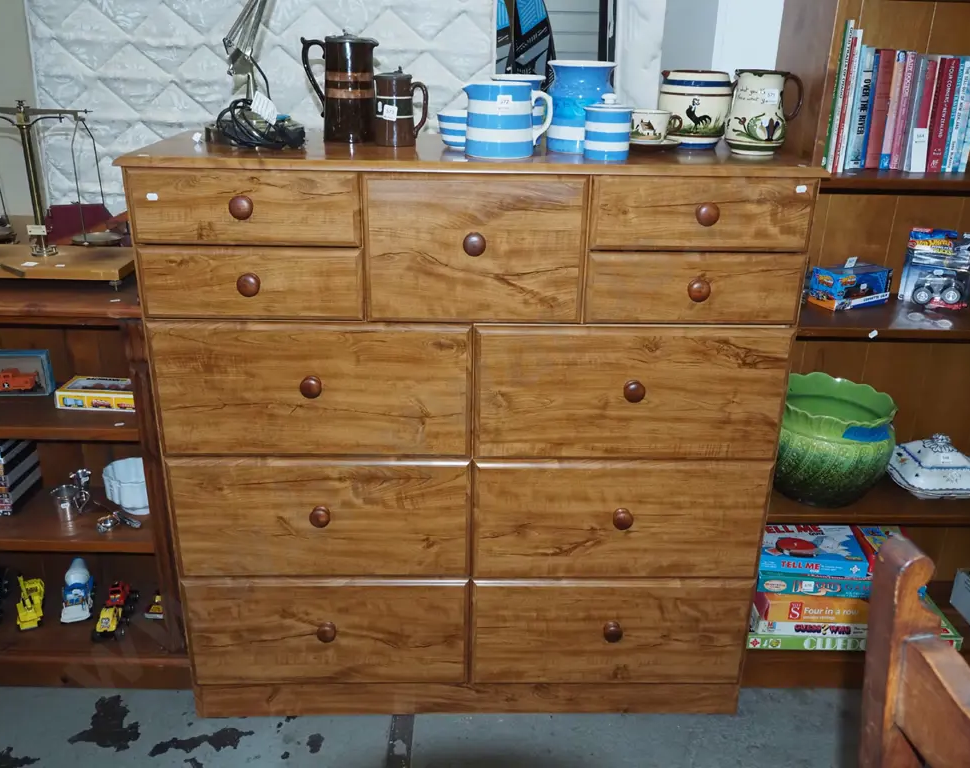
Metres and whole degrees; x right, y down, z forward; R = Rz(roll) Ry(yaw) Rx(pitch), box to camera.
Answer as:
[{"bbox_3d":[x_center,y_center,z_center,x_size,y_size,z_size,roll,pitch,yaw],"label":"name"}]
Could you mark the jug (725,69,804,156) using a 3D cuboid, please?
[{"bbox_3d":[0.522,-0.506,1.657,0.131,0.146,0.110,3,22,5],"label":"jug"}]

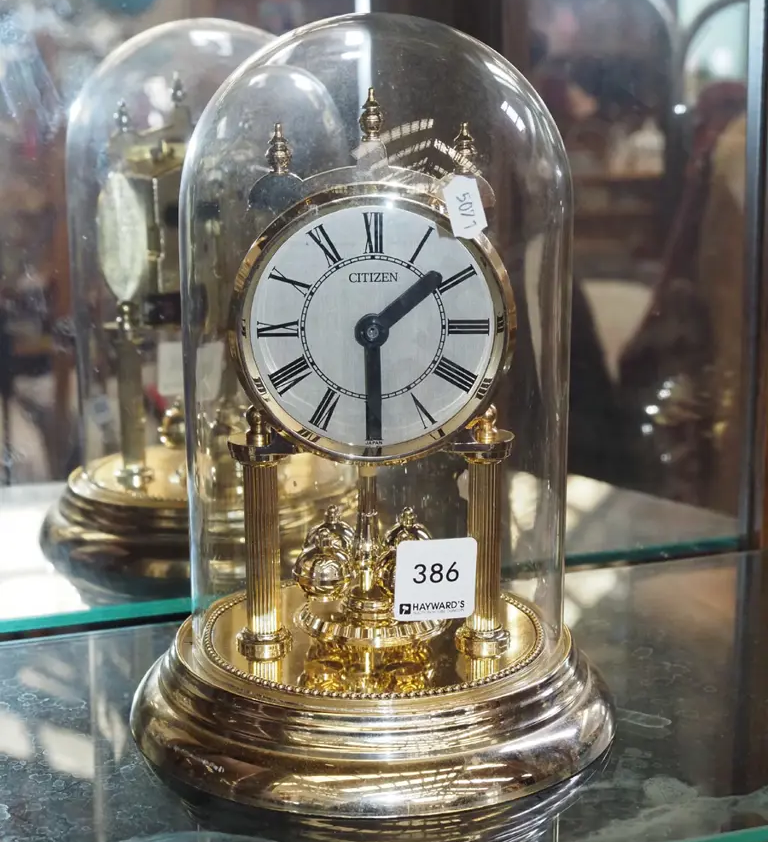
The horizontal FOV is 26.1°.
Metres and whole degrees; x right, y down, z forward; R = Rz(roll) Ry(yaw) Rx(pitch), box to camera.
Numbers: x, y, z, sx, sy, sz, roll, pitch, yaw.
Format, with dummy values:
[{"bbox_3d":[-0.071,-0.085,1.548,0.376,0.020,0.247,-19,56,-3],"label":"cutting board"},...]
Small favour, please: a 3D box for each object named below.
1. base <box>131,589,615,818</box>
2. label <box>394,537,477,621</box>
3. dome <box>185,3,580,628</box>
[{"bbox_3d":[-0.004,0.083,0.556,0.162,0.028,0.162,0,13,0],"label":"base"},{"bbox_3d":[0.015,0.047,0.488,0.025,0.025,0.002,-2,14,-16],"label":"label"},{"bbox_3d":[-0.002,-0.026,0.530,0.123,0.202,0.123,0,13,0],"label":"dome"}]

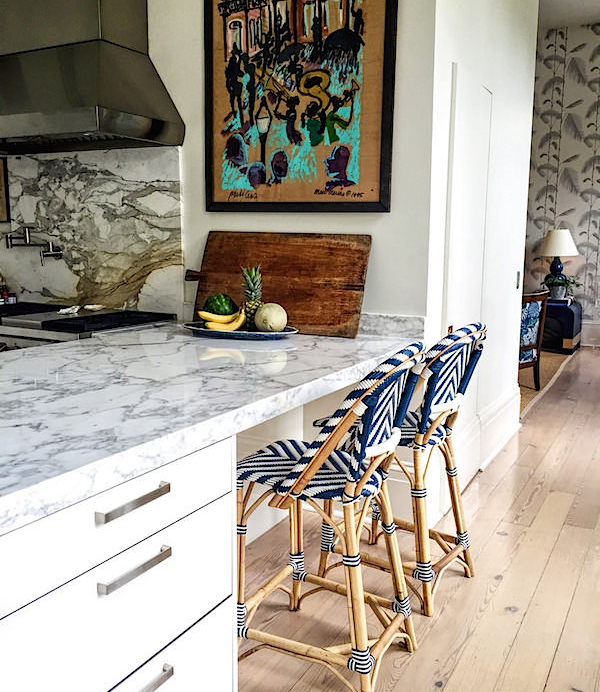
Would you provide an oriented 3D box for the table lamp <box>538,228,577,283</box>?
[{"bbox_3d":[3.153,-1.026,8.207,0.455,0.825,0.455,6,11,29],"label":"table lamp"}]

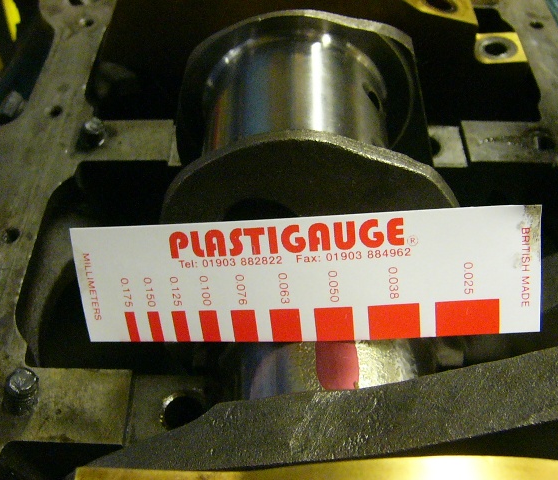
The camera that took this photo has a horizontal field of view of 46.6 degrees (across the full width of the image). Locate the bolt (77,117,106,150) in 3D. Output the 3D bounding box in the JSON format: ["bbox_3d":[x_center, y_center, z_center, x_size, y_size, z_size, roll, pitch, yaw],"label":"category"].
[{"bbox_3d":[-0.076,-0.043,0.262,0.009,0.010,0.009,11,51,-13],"label":"bolt"}]

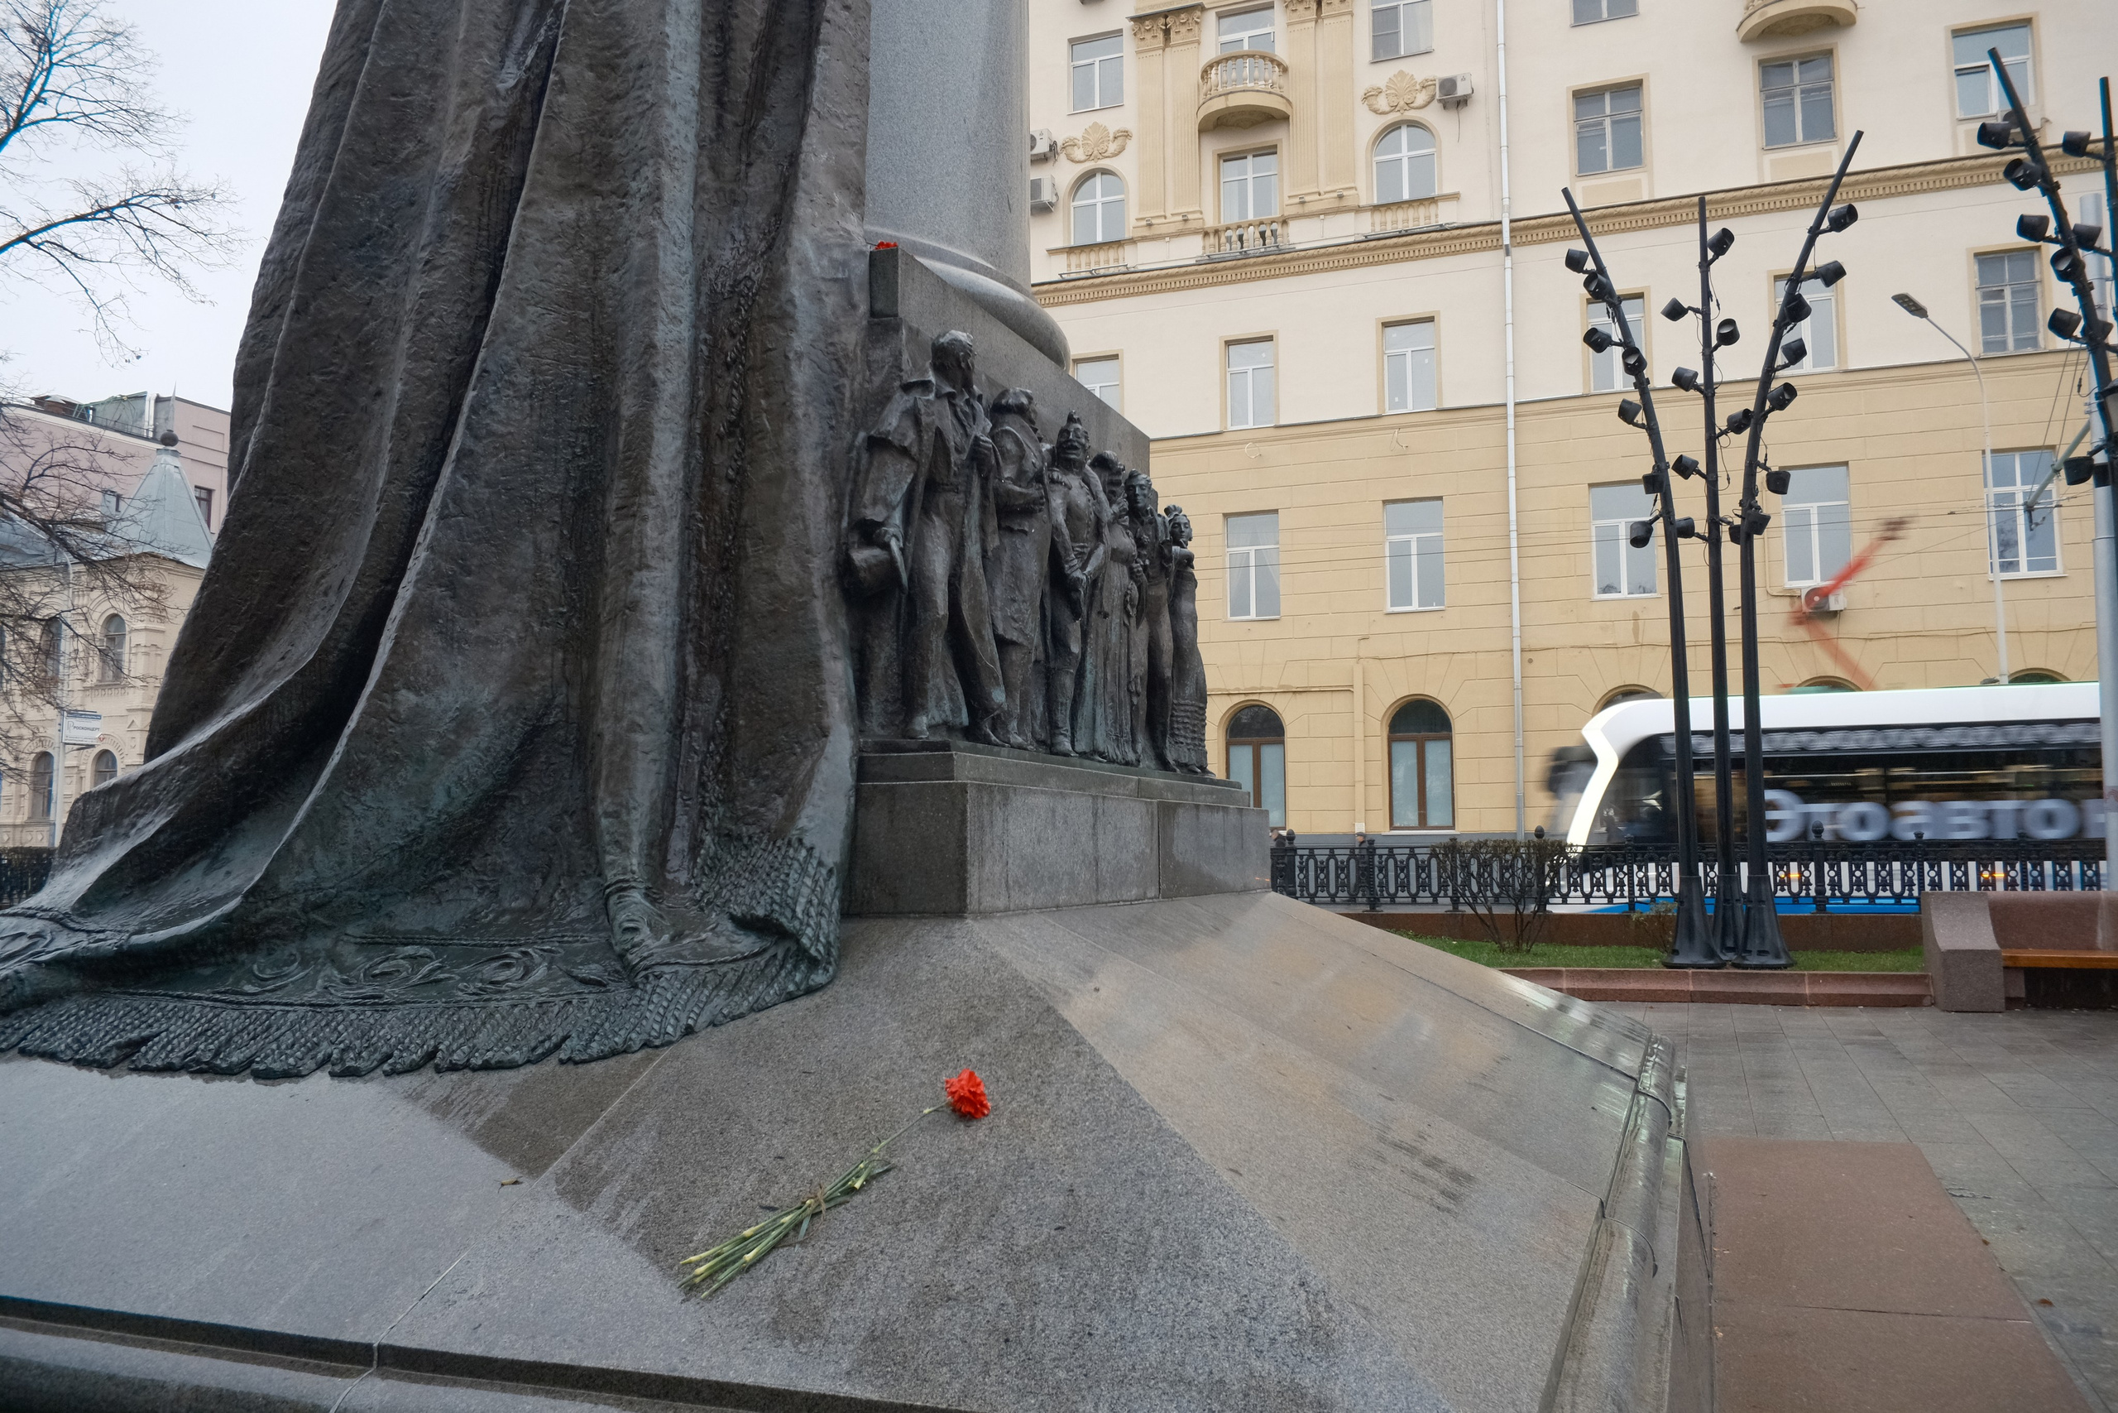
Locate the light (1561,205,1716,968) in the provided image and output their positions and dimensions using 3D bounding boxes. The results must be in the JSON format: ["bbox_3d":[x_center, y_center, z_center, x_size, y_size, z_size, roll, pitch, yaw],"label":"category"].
[{"bbox_3d":[5.840,-1.379,15.881,1.200,7.850,0.800,0,-5,0],"label":"light"}]

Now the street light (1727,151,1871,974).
[{"bbox_3d":[7.182,-1.513,15.605,1.400,8.050,0.800,0,-5,0],"label":"street light"}]

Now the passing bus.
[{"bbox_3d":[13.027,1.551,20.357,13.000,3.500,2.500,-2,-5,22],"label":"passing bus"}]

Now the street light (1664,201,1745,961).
[{"bbox_3d":[6.900,-1.407,16.576,0.750,8.000,0.750,0,-5,0],"label":"street light"}]

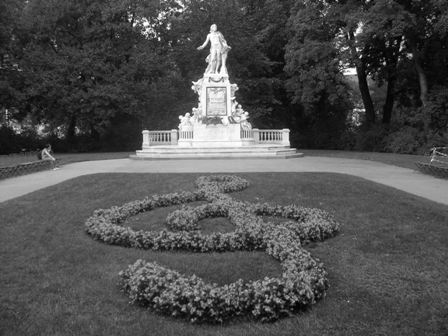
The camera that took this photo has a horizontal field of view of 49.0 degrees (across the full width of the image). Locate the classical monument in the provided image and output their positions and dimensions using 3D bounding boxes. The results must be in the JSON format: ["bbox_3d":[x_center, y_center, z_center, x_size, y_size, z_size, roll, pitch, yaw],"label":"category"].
[{"bbox_3d":[-0.400,-4.300,27.900,9.700,7.500,5.500,0,5,-1],"label":"classical monument"}]

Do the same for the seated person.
[{"bbox_3d":[-7.170,-0.430,20.300,0.700,1.060,0.480,0,5,-2],"label":"seated person"}]

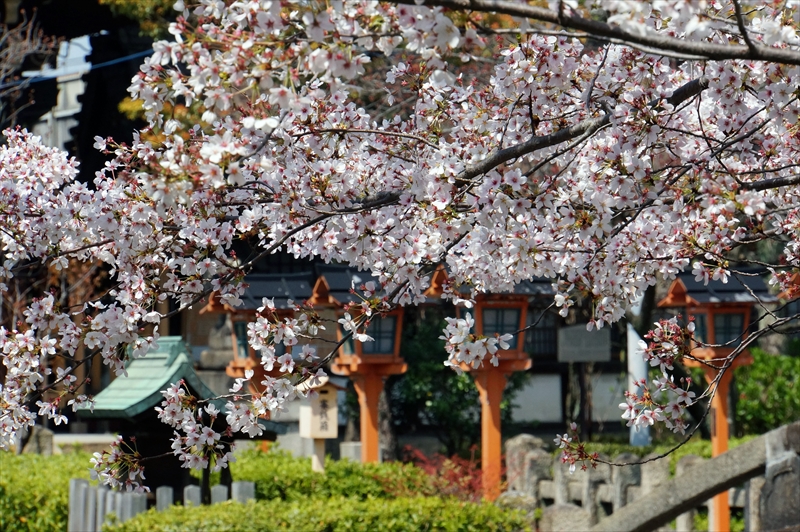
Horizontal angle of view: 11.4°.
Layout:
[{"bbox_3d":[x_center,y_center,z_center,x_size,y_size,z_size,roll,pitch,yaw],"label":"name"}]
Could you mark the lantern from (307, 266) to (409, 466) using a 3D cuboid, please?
[{"bbox_3d":[-0.216,1.057,29.000,0.720,2.180,0.640,0,-2,-25],"label":"lantern"}]

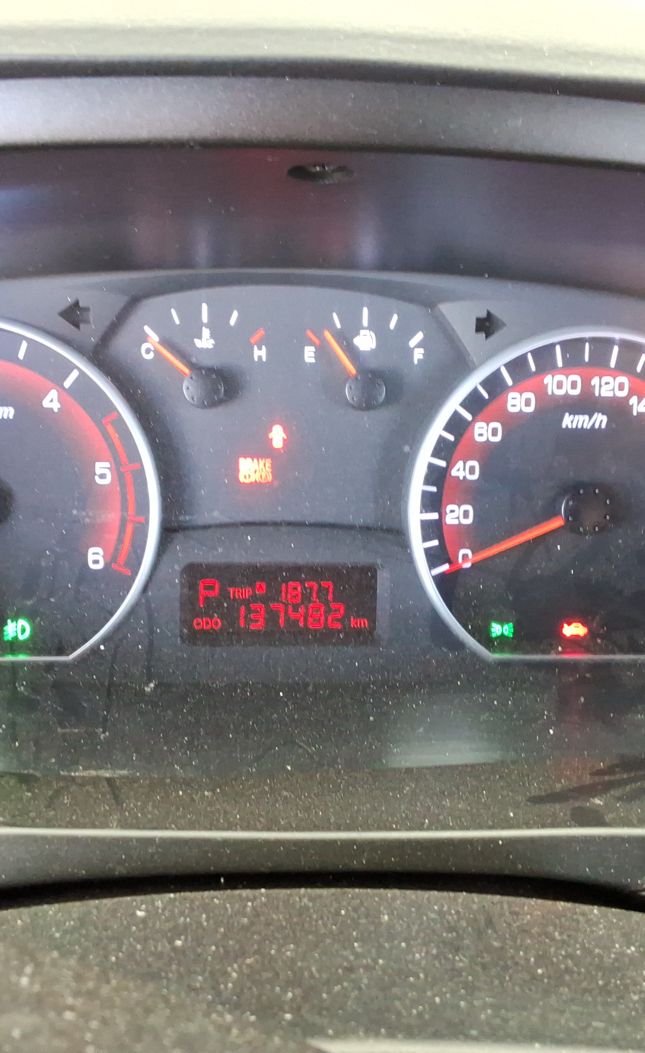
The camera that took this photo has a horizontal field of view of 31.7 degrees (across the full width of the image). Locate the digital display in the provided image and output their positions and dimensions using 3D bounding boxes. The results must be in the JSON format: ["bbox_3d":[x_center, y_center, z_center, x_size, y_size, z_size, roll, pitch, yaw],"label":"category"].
[{"bbox_3d":[-0.013,0.023,0.339,0.058,0.024,0.007,0,7,-6],"label":"digital display"}]

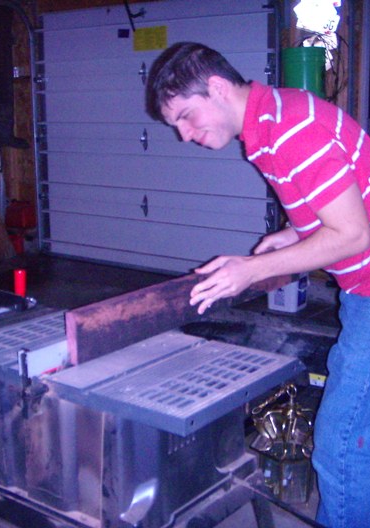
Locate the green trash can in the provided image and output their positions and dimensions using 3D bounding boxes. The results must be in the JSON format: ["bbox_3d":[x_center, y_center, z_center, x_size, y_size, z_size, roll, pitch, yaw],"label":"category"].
[{"bbox_3d":[0.808,-1.275,5.270,0.302,0.370,0.302,0,12,0],"label":"green trash can"}]

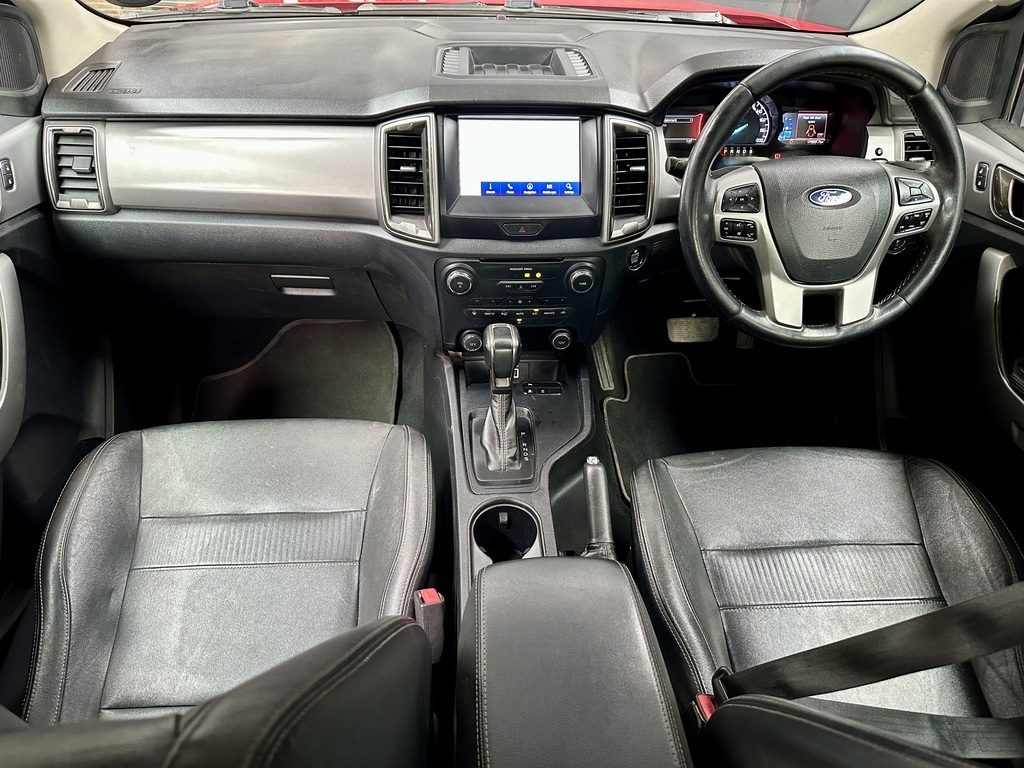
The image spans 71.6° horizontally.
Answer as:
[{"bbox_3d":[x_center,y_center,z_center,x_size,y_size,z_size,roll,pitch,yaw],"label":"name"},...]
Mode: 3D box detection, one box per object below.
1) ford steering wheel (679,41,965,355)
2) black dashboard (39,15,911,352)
[{"bbox_3d":[0.408,-0.242,0.954,0.380,0.380,0.100,-1,13,-4],"label":"ford steering wheel"},{"bbox_3d":[-0.003,-0.362,1.210,1.430,0.390,0.560,-1,37,-5],"label":"black dashboard"}]

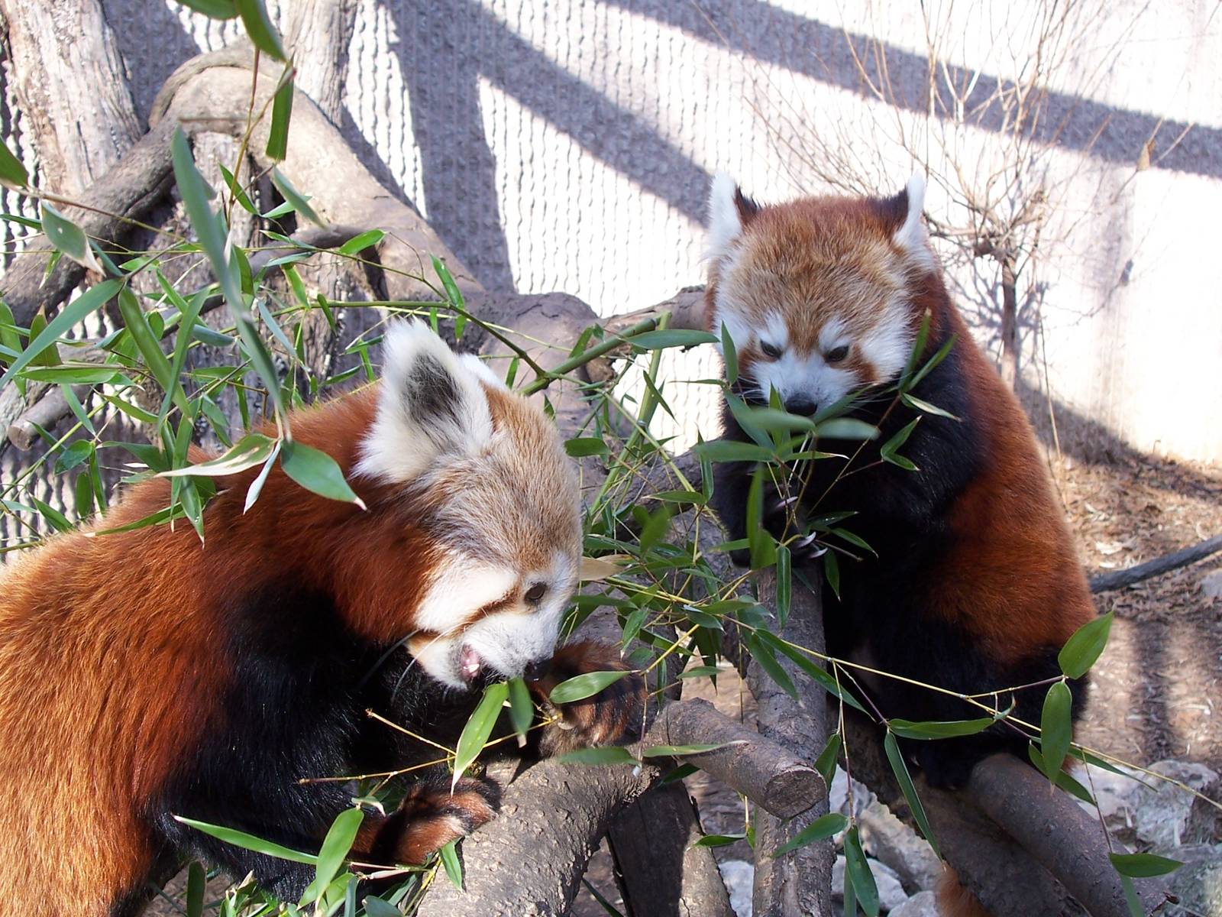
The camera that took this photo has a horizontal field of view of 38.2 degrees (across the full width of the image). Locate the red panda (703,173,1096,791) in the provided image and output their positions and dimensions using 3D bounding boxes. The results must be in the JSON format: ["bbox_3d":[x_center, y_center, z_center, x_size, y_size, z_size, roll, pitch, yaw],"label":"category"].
[{"bbox_3d":[0.237,0.008,1.450,0.230,0.480,0.310,10,14,38],"label":"red panda"}]

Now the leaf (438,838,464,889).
[{"bbox_3d":[-0.100,0.254,1.100,0.012,0.005,0.042,-13,47,-21],"label":"leaf"}]

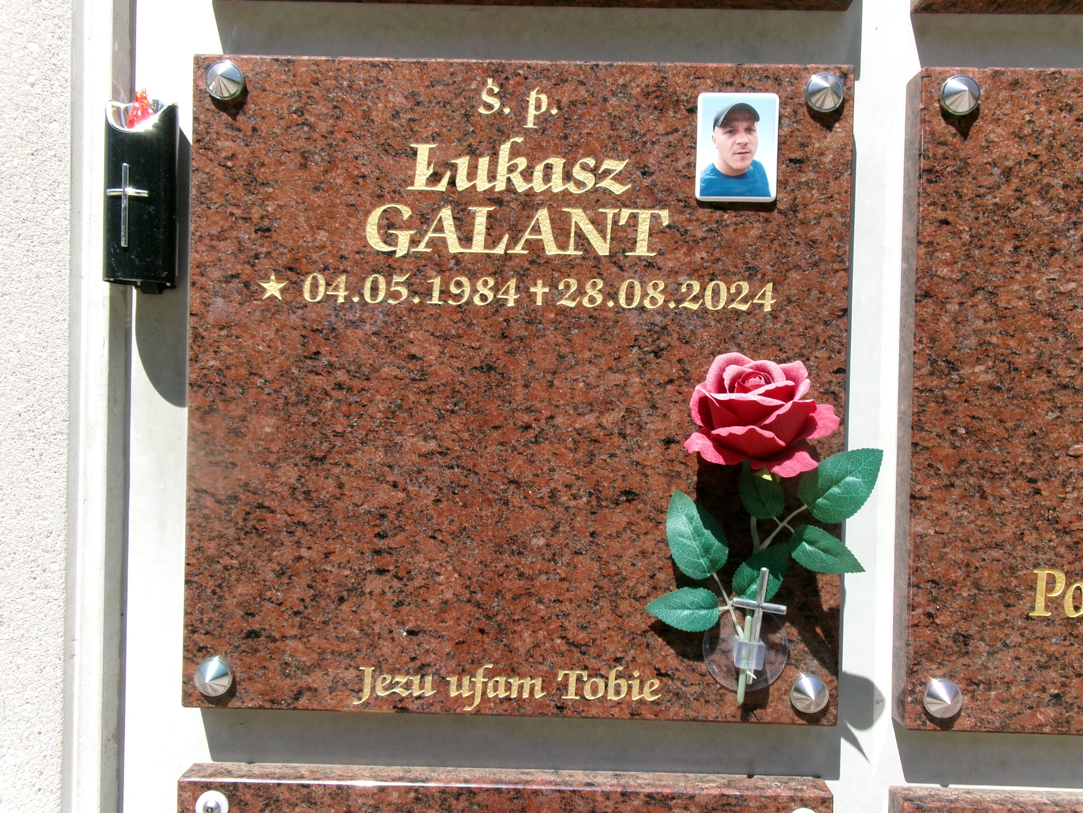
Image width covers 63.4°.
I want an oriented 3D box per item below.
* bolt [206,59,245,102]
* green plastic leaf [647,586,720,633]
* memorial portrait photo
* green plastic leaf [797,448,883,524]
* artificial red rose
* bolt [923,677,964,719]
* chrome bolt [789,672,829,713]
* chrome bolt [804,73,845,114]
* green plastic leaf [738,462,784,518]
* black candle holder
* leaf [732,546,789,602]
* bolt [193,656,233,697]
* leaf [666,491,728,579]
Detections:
[{"bbox_3d":[-0.239,-0.245,0.658,0.029,0.029,0.017,1,0,1],"label":"bolt"},{"bbox_3d":[0.105,0.151,0.652,0.055,0.033,0.011,0,0,8],"label":"green plastic leaf"},{"bbox_3d":[0.147,-0.195,0.659,0.060,0.080,0.005,1,0,1],"label":"memorial portrait photo"},{"bbox_3d":[0.200,0.049,0.582,0.013,0.040,0.070,0,-37,-40],"label":"green plastic leaf"},{"bbox_3d":[0.151,0.007,0.601,0.108,0.073,0.088,1,23,1],"label":"artificial red rose"},{"bbox_3d":[0.301,0.219,0.653,0.029,0.029,0.019,1,0,1],"label":"bolt"},{"bbox_3d":[0.201,0.216,0.655,0.029,0.029,0.017,1,0,1],"label":"chrome bolt"},{"bbox_3d":[0.212,-0.235,0.651,0.029,0.029,0.017,1,0,1],"label":"chrome bolt"},{"bbox_3d":[0.150,0.052,0.609,0.029,0.054,0.010,-24,2,3],"label":"green plastic leaf"},{"bbox_3d":[-0.308,-0.162,0.673,0.050,0.149,0.060,1,0,1],"label":"black candle holder"},{"bbox_3d":[0.161,0.120,0.632,0.031,0.055,0.010,40,13,7],"label":"leaf"},{"bbox_3d":[-0.250,0.205,0.662,0.029,0.029,0.017,1,0,1],"label":"bolt"},{"bbox_3d":[0.114,0.094,0.642,0.038,0.070,0.012,-23,-1,1],"label":"leaf"}]

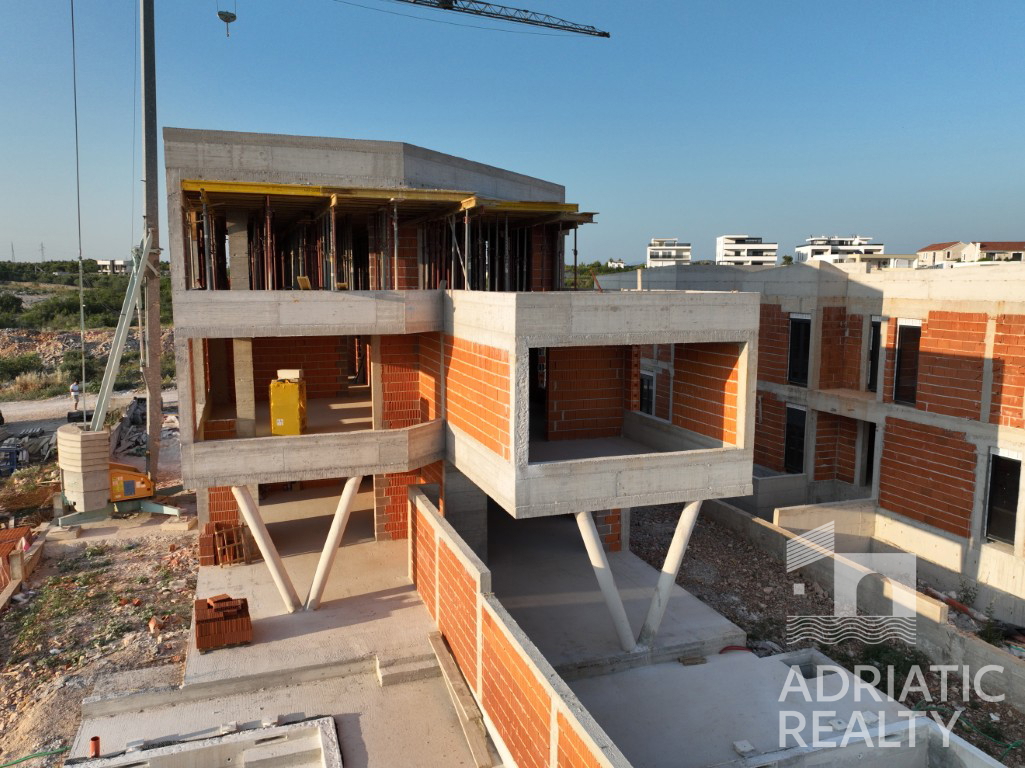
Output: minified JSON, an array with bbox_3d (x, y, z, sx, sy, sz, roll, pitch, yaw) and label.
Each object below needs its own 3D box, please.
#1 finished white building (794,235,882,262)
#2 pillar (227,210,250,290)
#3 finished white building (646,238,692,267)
[{"bbox_3d":[101.500,-41.375,221.000,22.000,9.000,12.500,0,7,0],"label":"finished white building"},{"bbox_3d":[-6.626,-2.913,17.268,0.420,2.700,0.350,-2,8,-19],"label":"pillar"},{"bbox_3d":[41.990,-34.502,190.000,11.500,8.600,9.500,1,7,6],"label":"finished white building"}]

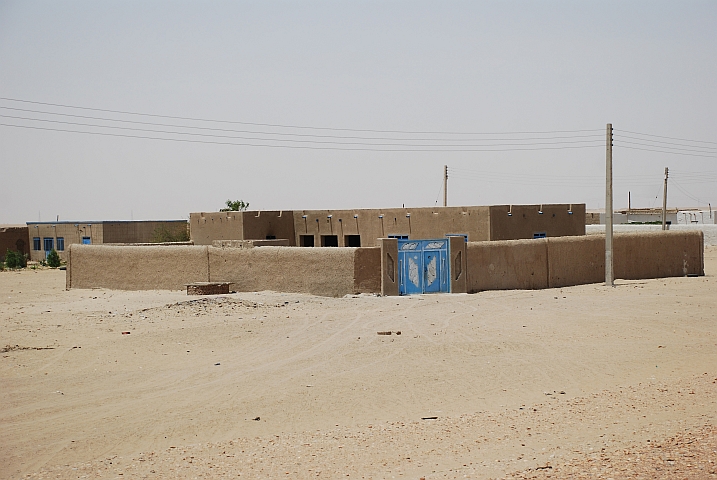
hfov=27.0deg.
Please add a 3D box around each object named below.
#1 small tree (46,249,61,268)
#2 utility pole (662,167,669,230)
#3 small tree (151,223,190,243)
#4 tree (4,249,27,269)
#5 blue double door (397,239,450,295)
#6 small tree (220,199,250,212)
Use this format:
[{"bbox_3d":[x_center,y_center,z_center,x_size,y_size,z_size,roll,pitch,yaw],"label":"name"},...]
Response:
[{"bbox_3d":[-23.790,1.439,117.011,1.120,1.440,1.100,-1,1,0],"label":"small tree"},{"bbox_3d":[28.757,-3.033,140.058,0.330,7.450,0.330,1,1,0],"label":"utility pole"},{"bbox_3d":[-13.345,0.478,107.025,3.200,3.250,3.000,-1,1,0],"label":"small tree"},{"bbox_3d":[-26.739,1.455,117.012,1.750,1.470,1.600,-1,1,0],"label":"tree"},{"bbox_3d":[3.005,1.215,67.319,3.100,2.440,0.150,-2,1,-40],"label":"blue double door"},{"bbox_3d":[-8.784,-0.447,107.038,2.600,4.900,2.600,-1,1,0],"label":"small tree"}]

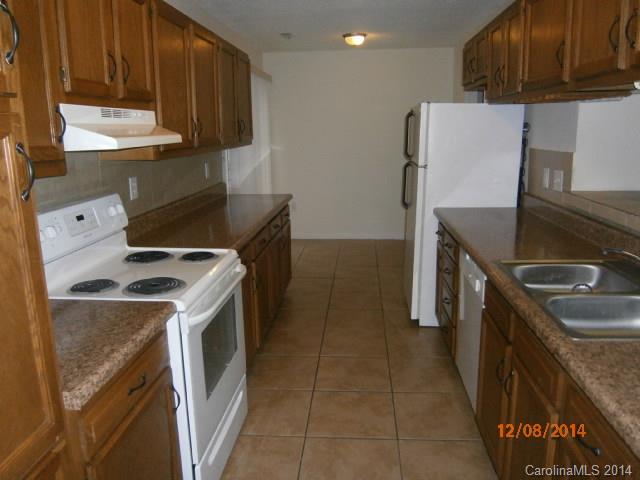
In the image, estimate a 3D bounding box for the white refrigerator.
[{"bbox_3d":[1.091,-0.222,3.909,0.735,1.675,0.740,1,13,5],"label":"white refrigerator"}]

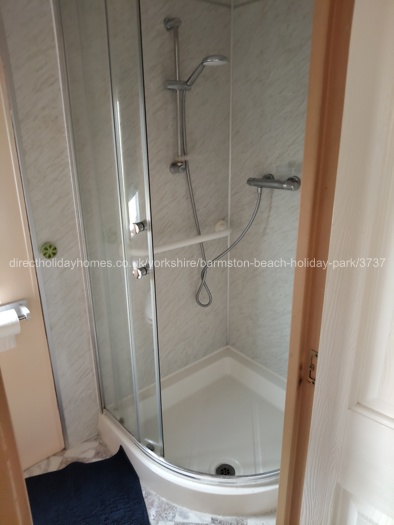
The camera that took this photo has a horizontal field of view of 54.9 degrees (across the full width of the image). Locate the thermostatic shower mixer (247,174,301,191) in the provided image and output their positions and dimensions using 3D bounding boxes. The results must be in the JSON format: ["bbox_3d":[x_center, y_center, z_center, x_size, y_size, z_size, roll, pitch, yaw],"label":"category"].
[{"bbox_3d":[0.370,-0.378,1.809,0.078,0.065,0.285,-15,23,-37],"label":"thermostatic shower mixer"}]

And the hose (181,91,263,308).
[{"bbox_3d":[0.131,-0.260,1.902,0.370,1.100,0.140,-1,19,1],"label":"hose"}]

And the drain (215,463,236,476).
[{"bbox_3d":[0.121,0.882,1.591,0.084,0.012,0.084,-1,18,0],"label":"drain"}]

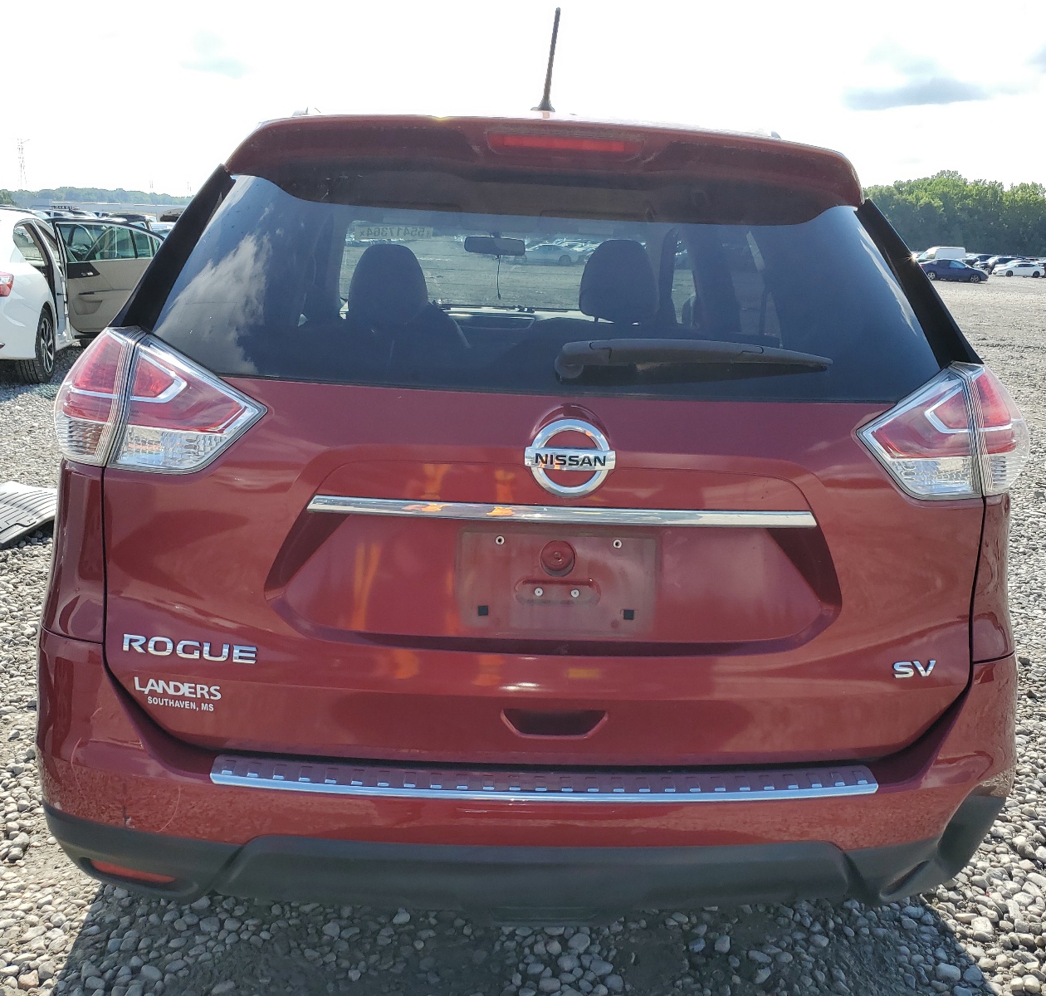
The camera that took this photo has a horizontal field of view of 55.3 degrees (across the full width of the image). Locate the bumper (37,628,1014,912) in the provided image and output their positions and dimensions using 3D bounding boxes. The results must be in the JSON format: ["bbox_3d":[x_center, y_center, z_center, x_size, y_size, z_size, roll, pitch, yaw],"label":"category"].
[{"bbox_3d":[0.032,0.478,1.712,1.820,0.430,0.550,2,15,-4],"label":"bumper"}]

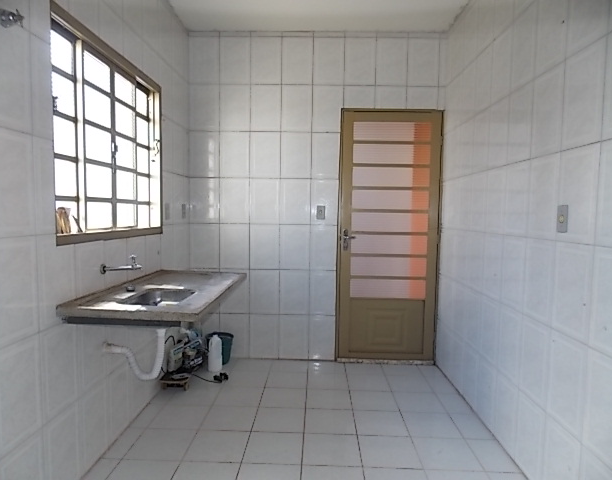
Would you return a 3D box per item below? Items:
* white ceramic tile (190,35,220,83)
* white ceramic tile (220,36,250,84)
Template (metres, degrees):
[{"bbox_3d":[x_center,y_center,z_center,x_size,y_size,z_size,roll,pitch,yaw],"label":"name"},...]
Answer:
[{"bbox_3d":[-0.853,-1.513,3.582,0.261,0.391,0.010,1,4,1],"label":"white ceramic tile"},{"bbox_3d":[-0.600,-1.517,3.610,0.264,0.394,0.010,1,4,2],"label":"white ceramic tile"}]

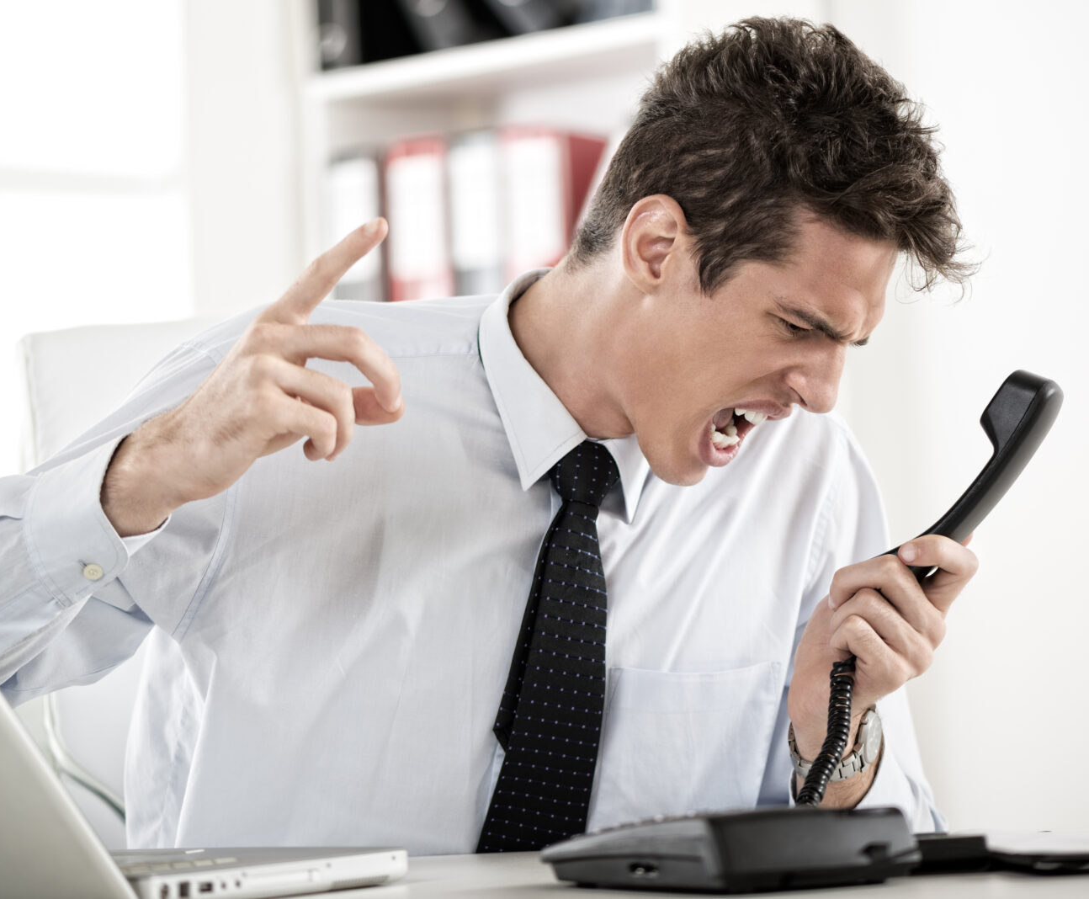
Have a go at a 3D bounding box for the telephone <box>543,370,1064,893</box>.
[{"bbox_3d":[0.163,0.106,2.470,0.300,0.310,0.200,1,-2,-38],"label":"telephone"}]

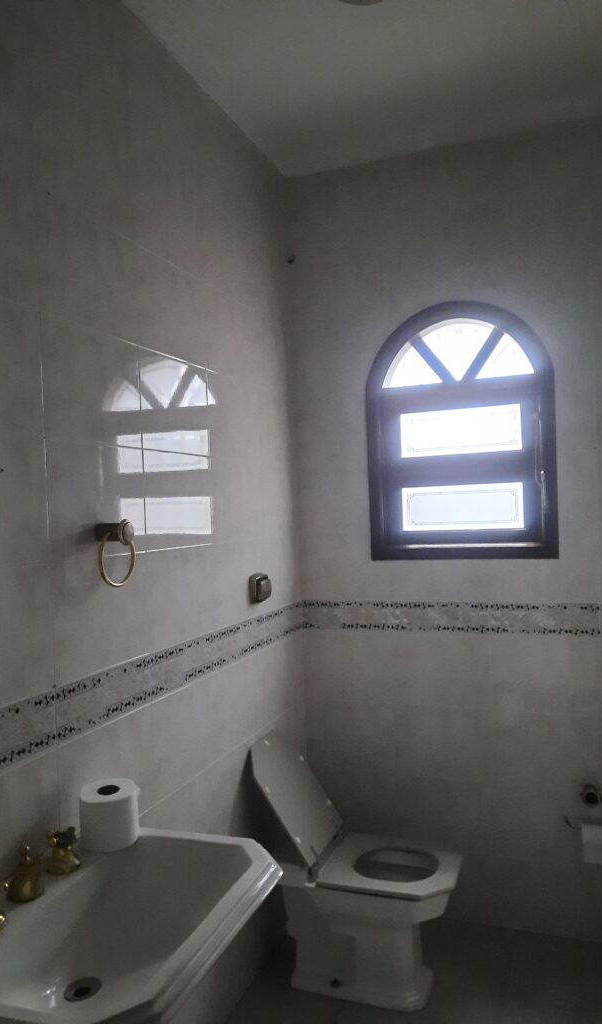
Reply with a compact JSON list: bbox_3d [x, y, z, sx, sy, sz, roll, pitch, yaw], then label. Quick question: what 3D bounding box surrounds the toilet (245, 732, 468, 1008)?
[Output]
[{"bbox_3d":[0.174,1.091,2.301,0.617,0.722,0.350,-2,0,21],"label":"toilet"}]

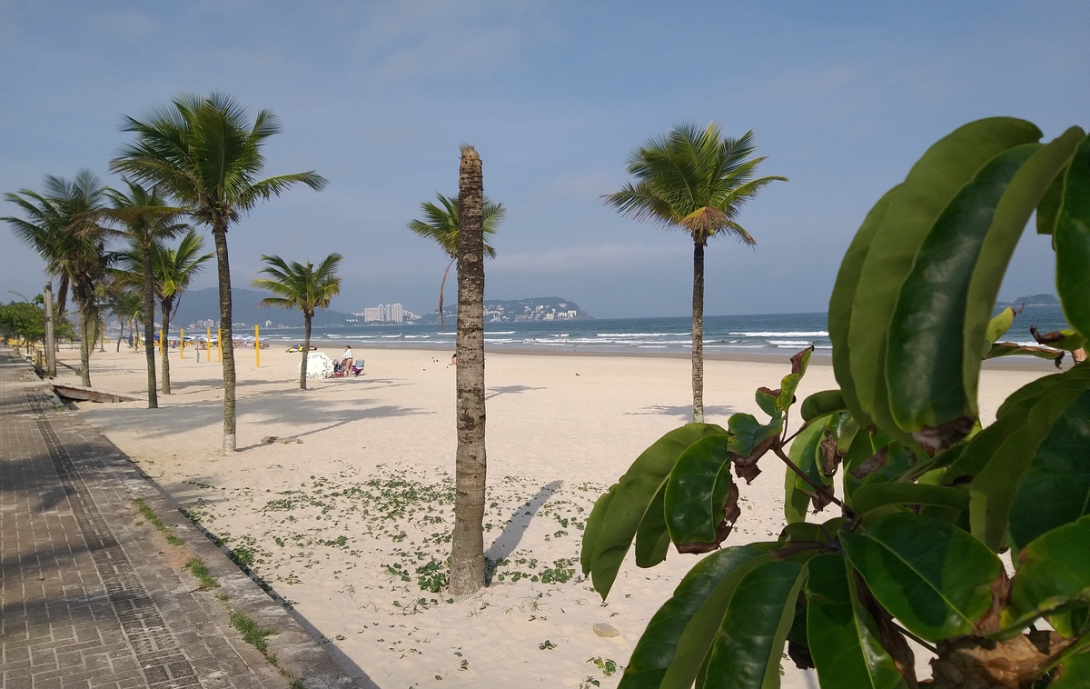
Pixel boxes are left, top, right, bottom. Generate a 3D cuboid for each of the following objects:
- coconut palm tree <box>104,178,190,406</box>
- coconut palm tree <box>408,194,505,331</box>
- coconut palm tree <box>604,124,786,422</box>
[{"bbox_3d":[-11.802,-1.466,24.257,3.300,6.640,3.200,-3,2,-26],"label":"coconut palm tree"},{"bbox_3d":[-2.509,-1.270,23.871,3.000,6.200,2.900,-2,2,-6],"label":"coconut palm tree"},{"bbox_3d":[2.872,-1.101,15.377,3.500,6.060,3.400,-1,2,11],"label":"coconut palm tree"}]

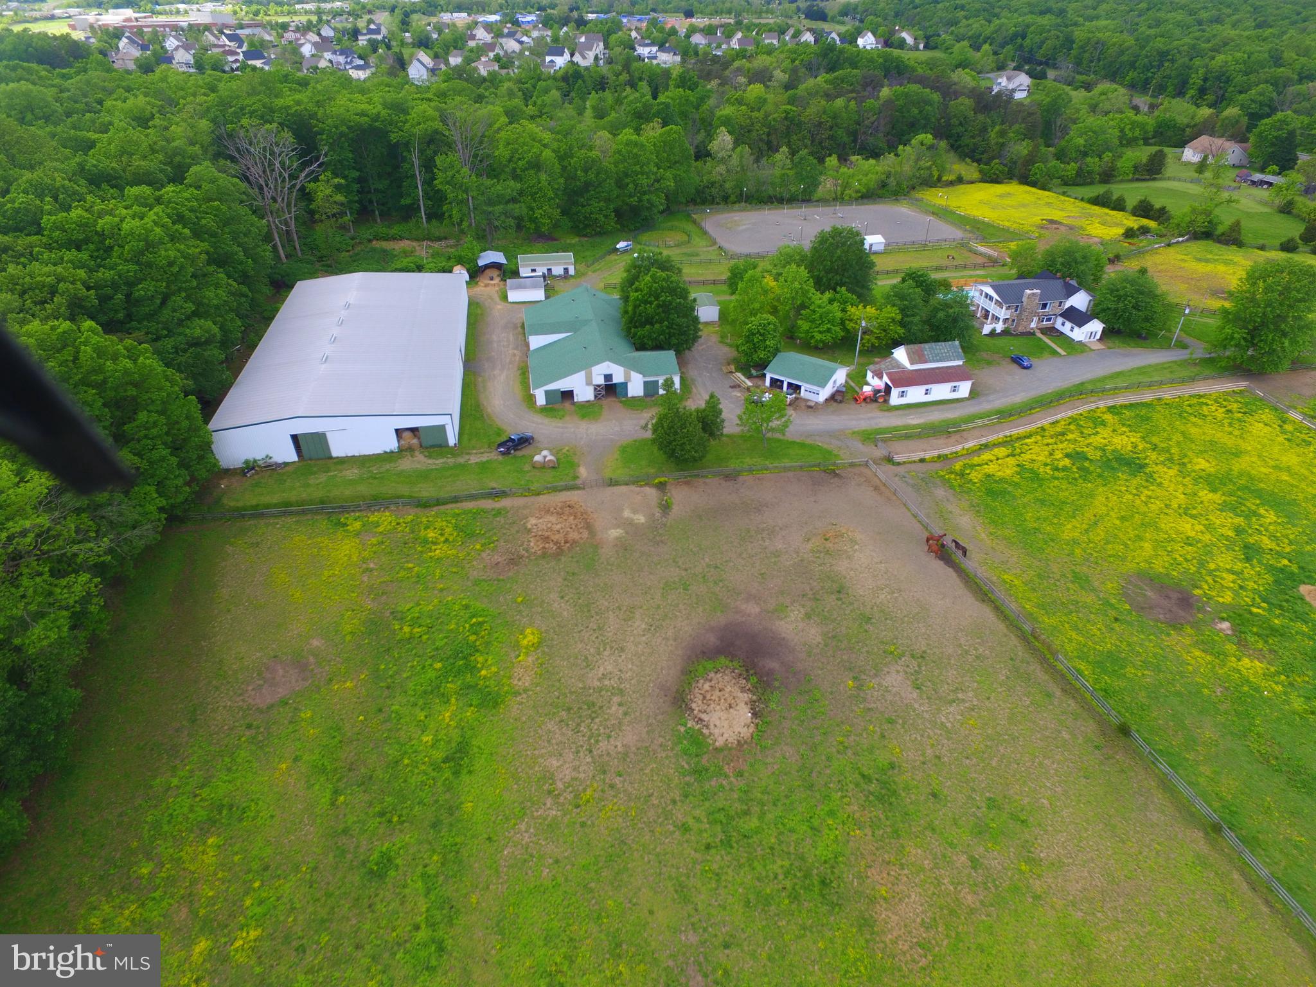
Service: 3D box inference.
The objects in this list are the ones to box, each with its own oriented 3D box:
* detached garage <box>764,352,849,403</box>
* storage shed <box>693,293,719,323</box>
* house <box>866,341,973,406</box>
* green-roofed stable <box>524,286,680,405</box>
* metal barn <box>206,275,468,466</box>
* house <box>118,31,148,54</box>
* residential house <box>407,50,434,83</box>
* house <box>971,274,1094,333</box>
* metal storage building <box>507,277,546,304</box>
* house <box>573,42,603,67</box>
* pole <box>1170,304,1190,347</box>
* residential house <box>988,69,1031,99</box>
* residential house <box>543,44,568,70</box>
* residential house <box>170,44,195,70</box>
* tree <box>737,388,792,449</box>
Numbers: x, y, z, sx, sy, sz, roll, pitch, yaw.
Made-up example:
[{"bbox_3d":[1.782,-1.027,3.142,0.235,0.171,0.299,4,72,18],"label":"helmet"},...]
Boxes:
[{"bbox_3d":[23.896,-19.354,121.888,10.270,4.233,9.236,22,41,28],"label":"detached garage"},{"bbox_3d":[9.380,-36.510,149.460,4.050,3.150,7.200,-5,35,-9],"label":"storage shed"},{"bbox_3d":[41.618,-19.675,120.403,14.200,6.700,9.200,-7,36,-10],"label":"house"},{"bbox_3d":[-10.740,-27.060,131.930,23.300,6.800,35.200,-6,35,-10],"label":"green-roofed stable"},{"bbox_3d":[-48.323,-23.698,125.574,31.120,7.002,56.243,-5,36,-8],"label":"metal barn"},{"bbox_3d":[-338.260,-290.360,490.000,14.500,10.500,13.000,-8,35,-12],"label":"house"},{"bbox_3d":[-109.462,-196.964,351.767,11.000,11.500,12.500,-3,36,-5],"label":"residential house"},{"bbox_3d":[72.420,-38.290,149.270,19.100,8.300,13.100,-6,35,-11],"label":"house"},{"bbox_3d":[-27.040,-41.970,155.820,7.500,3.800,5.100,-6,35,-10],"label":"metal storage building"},{"bbox_3d":[-35.782,-234.530,406.433,14.000,10.000,11.500,18,39,23],"label":"house"},{"bbox_3d":[91.633,-29.528,133.492,0.600,8.139,0.500,20,42,30],"label":"pole"},{"bbox_3d":[161.919,-186.639,348.016,14.000,9.300,12.500,-22,41,-29],"label":"residential house"},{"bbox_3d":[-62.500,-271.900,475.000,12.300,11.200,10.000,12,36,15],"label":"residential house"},{"bbox_3d":[-235.428,-218.800,382.380,10.500,9.900,11.500,6,36,8],"label":"residential house"},{"bbox_3d":[15.340,-9.970,106.120,7.600,8.700,7.600,1,34,0],"label":"tree"}]

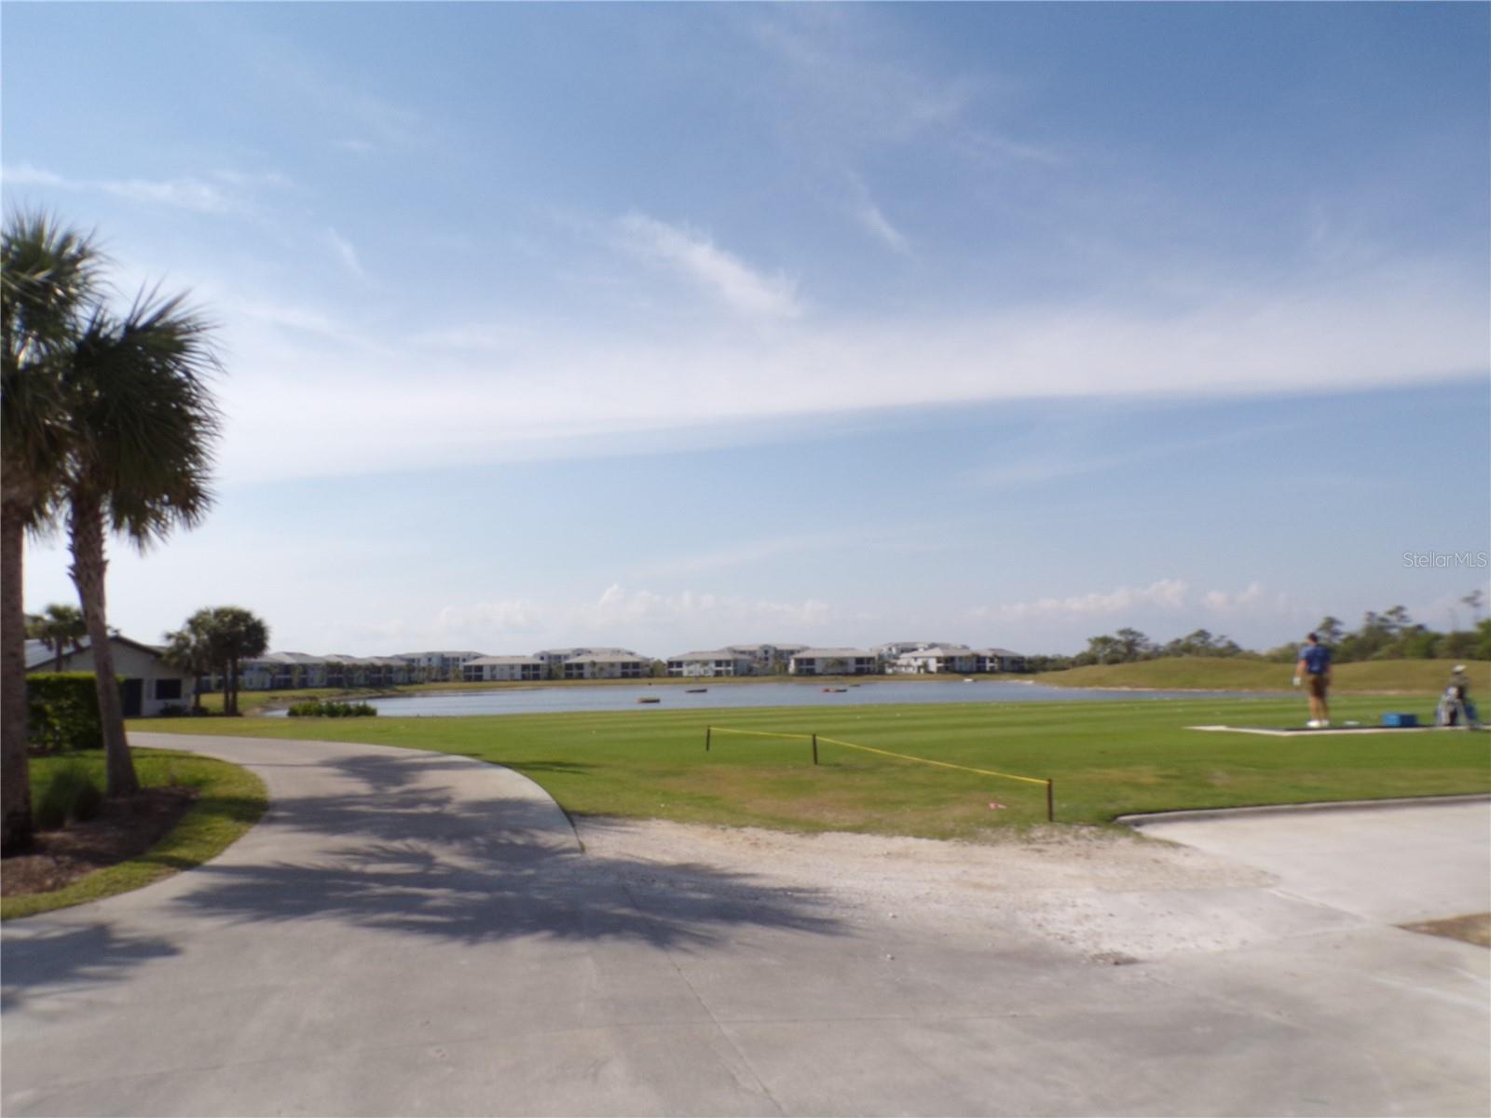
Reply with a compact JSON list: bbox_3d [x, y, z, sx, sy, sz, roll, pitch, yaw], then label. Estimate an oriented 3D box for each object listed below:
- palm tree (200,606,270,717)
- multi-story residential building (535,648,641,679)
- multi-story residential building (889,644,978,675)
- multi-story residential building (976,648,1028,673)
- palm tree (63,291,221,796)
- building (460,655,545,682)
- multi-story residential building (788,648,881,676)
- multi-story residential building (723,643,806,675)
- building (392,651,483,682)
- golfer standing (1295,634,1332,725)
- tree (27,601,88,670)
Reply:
[{"bbox_3d":[-26.216,5.225,53.000,3.600,5.614,3.600,-1,-6,0],"label":"palm tree"},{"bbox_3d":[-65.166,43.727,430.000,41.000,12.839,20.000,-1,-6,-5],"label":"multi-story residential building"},{"bbox_3d":[68.163,36.270,370.000,26.000,10.423,17.000,2,-7,-30],"label":"multi-story residential building"},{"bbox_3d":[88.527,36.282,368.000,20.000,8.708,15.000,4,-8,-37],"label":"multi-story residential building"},{"bbox_3d":[-7.712,-0.201,13.200,2.100,6.455,2.100,-1,-6,0],"label":"palm tree"},{"bbox_3d":[-86.039,39.081,368.000,28.500,9.330,19.000,0,-6,-6],"label":"building"},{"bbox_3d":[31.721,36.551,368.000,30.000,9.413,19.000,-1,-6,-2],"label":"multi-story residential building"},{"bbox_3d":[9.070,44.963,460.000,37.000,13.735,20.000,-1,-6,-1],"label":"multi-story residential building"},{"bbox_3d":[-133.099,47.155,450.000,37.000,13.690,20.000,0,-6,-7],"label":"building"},{"bbox_3d":[10.667,2.268,19.400,0.580,1.782,0.380,-1,-6,-3],"label":"golfer standing"},{"bbox_3d":[-32.602,4.859,49.000,3.200,5.687,3.200,-1,-6,0],"label":"tree"}]

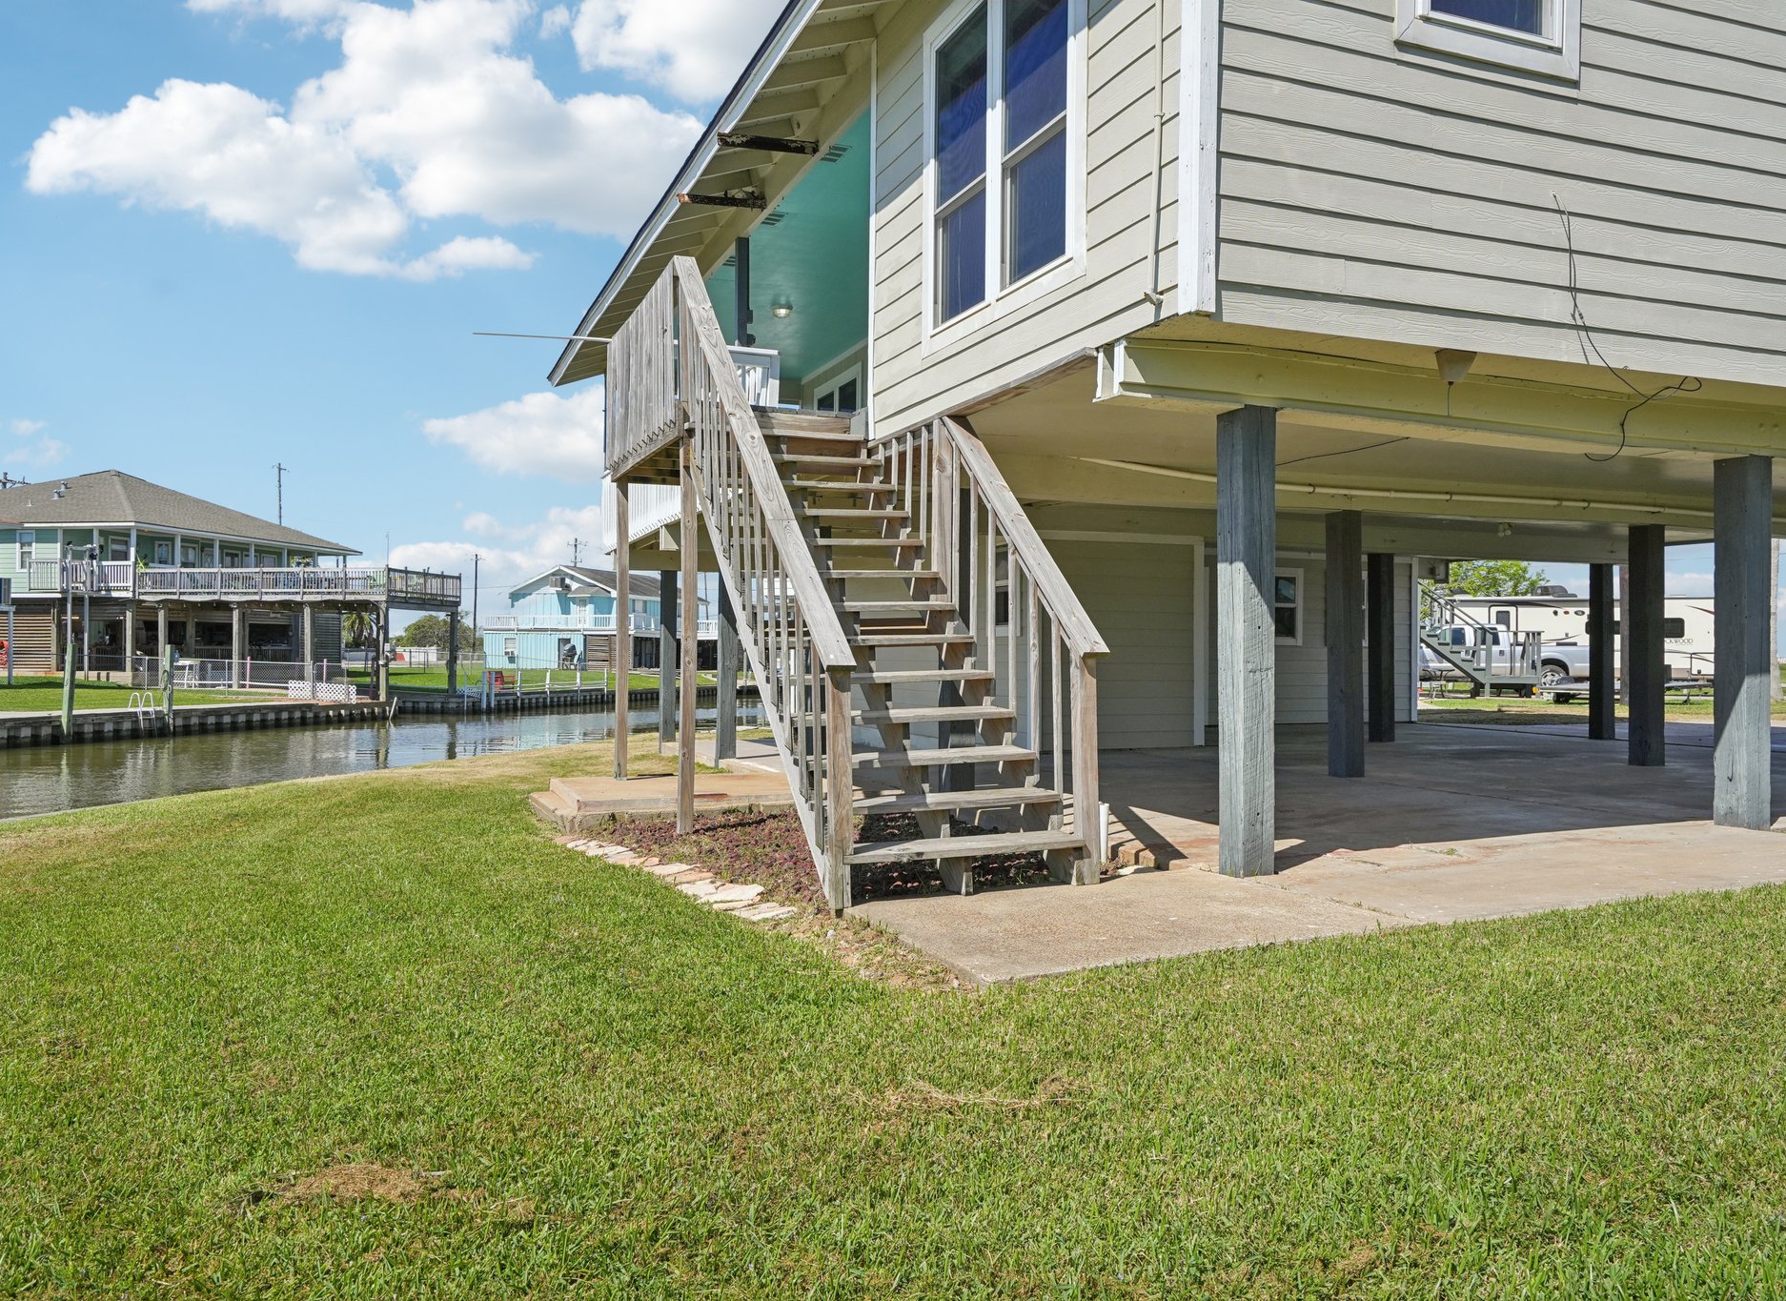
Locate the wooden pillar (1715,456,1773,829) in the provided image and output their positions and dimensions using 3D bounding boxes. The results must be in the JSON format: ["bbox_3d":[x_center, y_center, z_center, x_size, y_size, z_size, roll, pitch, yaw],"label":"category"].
[{"bbox_3d":[5.410,-0.038,8.270,0.210,2.340,0.210,0,0,-22],"label":"wooden pillar"}]

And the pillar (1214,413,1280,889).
[{"bbox_3d":[1.790,-0.035,6.560,0.205,2.330,0.205,0,0,-22],"label":"pillar"}]

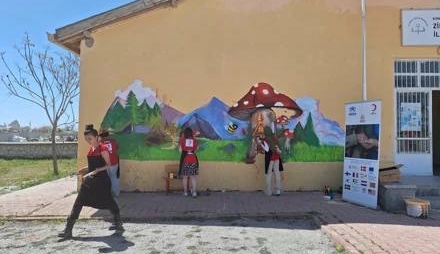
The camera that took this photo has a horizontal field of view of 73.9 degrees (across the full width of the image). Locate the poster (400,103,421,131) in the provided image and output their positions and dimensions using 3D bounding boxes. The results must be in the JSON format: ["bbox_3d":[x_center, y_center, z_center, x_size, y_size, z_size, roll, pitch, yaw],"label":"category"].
[{"bbox_3d":[4.746,-0.238,7.250,0.500,0.690,0.015,0,-2,0],"label":"poster"}]

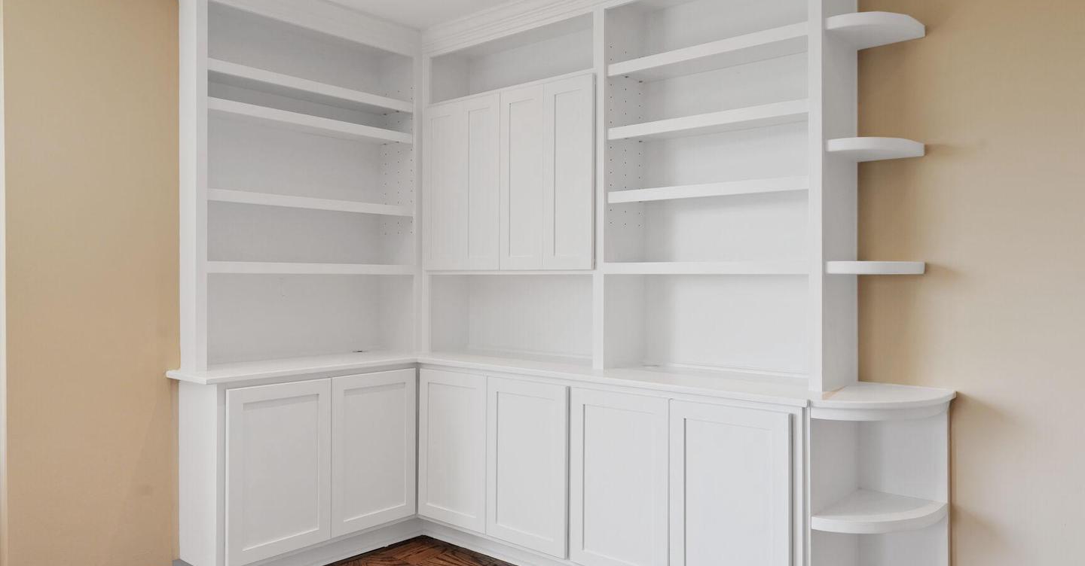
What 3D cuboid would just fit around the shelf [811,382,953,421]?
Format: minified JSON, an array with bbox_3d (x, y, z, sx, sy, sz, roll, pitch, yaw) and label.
[{"bbox_3d":[1.093,0.390,2.411,0.309,0.067,0.514,0,0,41],"label":"shelf"}]

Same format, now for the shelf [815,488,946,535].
[{"bbox_3d":[1.097,0.755,2.440,0.288,0.039,0.445,0,0,41],"label":"shelf"}]

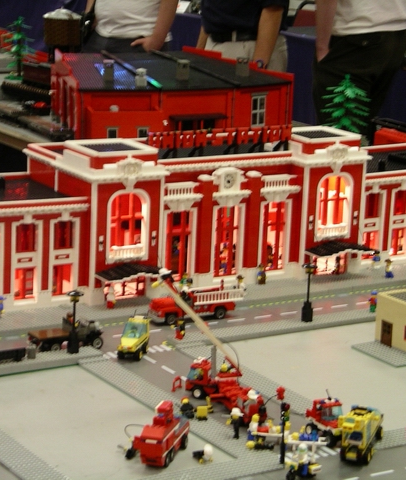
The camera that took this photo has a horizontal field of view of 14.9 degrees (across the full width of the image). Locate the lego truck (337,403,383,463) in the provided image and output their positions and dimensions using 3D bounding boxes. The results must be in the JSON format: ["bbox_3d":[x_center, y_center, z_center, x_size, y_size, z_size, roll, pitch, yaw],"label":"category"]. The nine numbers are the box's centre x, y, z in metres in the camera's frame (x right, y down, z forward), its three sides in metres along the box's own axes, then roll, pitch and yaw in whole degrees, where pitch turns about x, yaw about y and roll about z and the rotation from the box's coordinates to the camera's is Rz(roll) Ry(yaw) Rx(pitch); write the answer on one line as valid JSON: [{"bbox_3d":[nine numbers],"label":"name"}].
[{"bbox_3d":[0.239,0.280,2.312,0.045,0.066,0.130,6,13,16],"label":"lego truck"}]

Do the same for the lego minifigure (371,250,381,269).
[{"bbox_3d":[0.376,0.041,3.347,0.024,0.040,0.016,0,13,-13],"label":"lego minifigure"}]

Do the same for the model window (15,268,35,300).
[{"bbox_3d":[-0.333,0.082,2.897,0.041,0.062,0.010,-6,15,-32],"label":"model window"}]

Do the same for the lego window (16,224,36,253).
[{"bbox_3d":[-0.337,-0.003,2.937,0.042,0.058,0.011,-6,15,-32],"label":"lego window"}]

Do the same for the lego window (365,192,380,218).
[{"bbox_3d":[0.369,-0.075,3.379,0.026,0.055,0.010,-6,16,-31],"label":"lego window"}]

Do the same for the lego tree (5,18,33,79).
[{"bbox_3d":[-0.736,-0.777,6.246,0.105,0.247,0.105,2,13,-1],"label":"lego tree"}]

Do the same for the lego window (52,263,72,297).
[{"bbox_3d":[-0.273,0.079,3.015,0.046,0.058,0.011,-6,15,-32],"label":"lego window"}]

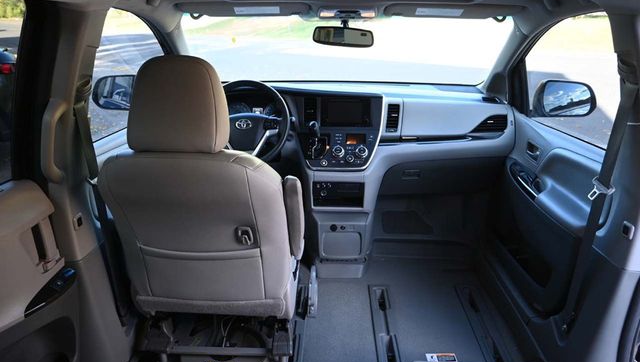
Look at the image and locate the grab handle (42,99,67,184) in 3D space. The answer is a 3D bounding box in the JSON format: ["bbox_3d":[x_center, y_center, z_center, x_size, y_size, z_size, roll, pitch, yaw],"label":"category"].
[{"bbox_3d":[-0.700,-0.106,1.120,0.040,0.225,0.075,5,23,-14],"label":"grab handle"}]

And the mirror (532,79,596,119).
[{"bbox_3d":[1.097,-0.367,1.928,0.245,0.165,0.130,4,23,10],"label":"mirror"}]

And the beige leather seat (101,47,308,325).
[{"bbox_3d":[-0.291,-0.043,1.424,0.530,0.760,0.680,1,22,2],"label":"beige leather seat"}]

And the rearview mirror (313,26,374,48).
[{"bbox_3d":[0.093,-0.569,1.690,0.250,0.072,0.045,8,29,15],"label":"rearview mirror"}]

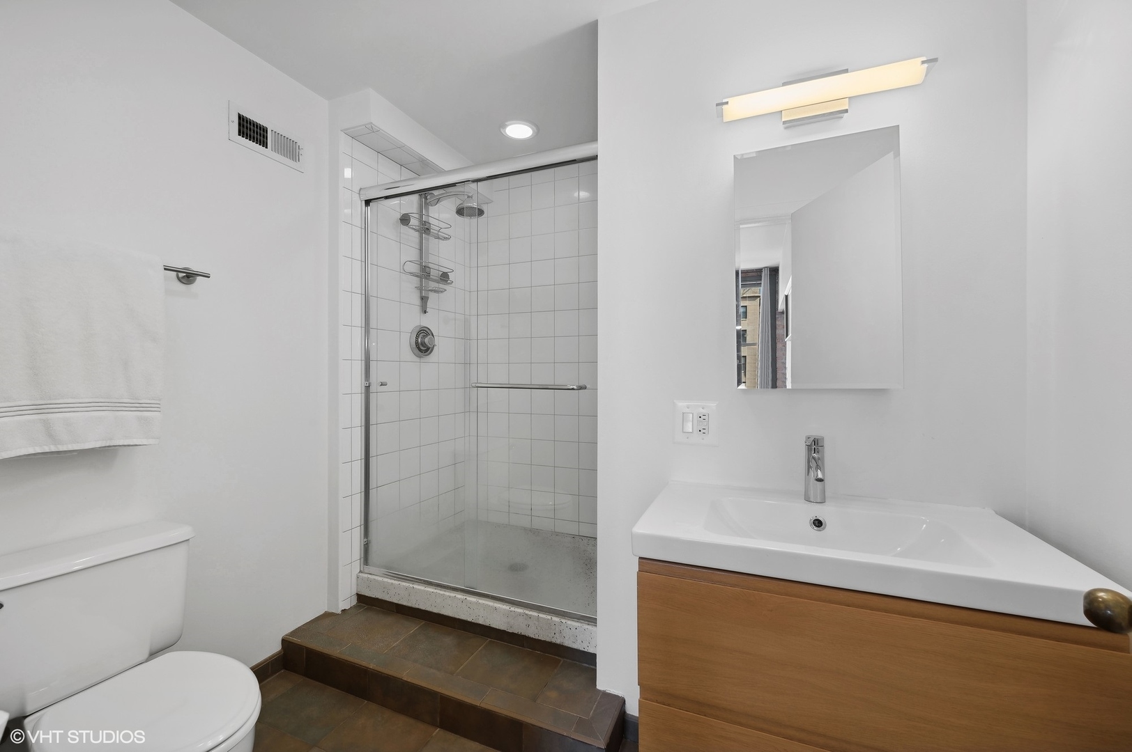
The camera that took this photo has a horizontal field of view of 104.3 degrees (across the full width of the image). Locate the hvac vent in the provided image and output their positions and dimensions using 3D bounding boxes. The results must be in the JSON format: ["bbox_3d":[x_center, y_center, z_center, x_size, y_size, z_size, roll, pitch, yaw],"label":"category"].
[{"bbox_3d":[-1.179,-0.947,1.756,0.015,0.147,0.300,0,0,22],"label":"hvac vent"}]

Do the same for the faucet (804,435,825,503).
[{"bbox_3d":[0.676,0.255,1.184,0.057,0.175,0.124,0,0,22],"label":"faucet"}]

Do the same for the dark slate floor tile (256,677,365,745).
[{"bbox_3d":[-0.933,1.216,1.597,0.328,0.012,0.215,0,0,22],"label":"dark slate floor tile"}]

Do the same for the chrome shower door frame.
[{"bbox_3d":[-0.410,0.022,1.910,1.230,1.855,0.070,0,0,22],"label":"chrome shower door frame"}]

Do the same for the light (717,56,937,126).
[{"bbox_3d":[0.697,-0.792,1.227,0.520,0.125,0.097,0,0,22],"label":"light"}]

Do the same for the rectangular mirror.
[{"bbox_3d":[0.706,-0.317,1.257,0.412,0.704,0.030,0,0,22],"label":"rectangular mirror"}]

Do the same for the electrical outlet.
[{"bbox_3d":[0.410,0.151,1.391,0.140,0.140,0.010,0,0,22],"label":"electrical outlet"}]

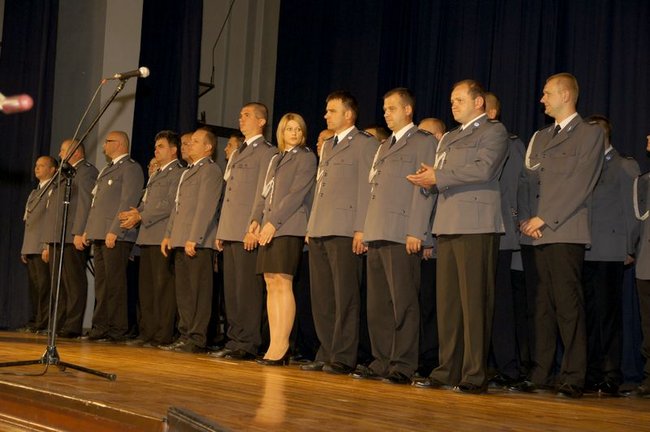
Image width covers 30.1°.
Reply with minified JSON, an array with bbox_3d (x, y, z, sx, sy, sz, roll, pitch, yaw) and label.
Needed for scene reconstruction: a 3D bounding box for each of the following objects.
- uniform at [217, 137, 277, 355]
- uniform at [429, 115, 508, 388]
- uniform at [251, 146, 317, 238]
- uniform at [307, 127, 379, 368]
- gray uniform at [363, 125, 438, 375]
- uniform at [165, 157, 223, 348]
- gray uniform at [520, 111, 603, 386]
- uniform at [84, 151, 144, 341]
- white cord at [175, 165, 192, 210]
[{"bbox_3d":[-0.575,0.219,8.820,0.330,1.560,0.510,6,-4,-36],"label":"uniform"},{"bbox_3d":[0.815,0.208,6.900,0.360,1.530,0.530,5,-4,-33],"label":"uniform"},{"bbox_3d":[-0.291,-0.154,8.430,0.320,0.630,0.450,6,-4,-38],"label":"uniform"},{"bbox_3d":[0.111,0.210,7.880,0.330,1.540,0.520,5,-4,-32],"label":"uniform"},{"bbox_3d":[0.447,0.213,7.310,0.330,1.510,0.510,5,-4,-32],"label":"gray uniform"},{"bbox_3d":[-1.049,0.293,9.620,0.340,1.510,0.510,6,-4,-36],"label":"uniform"},{"bbox_3d":[1.350,0.209,6.920,0.370,1.540,0.530,5,-4,-32],"label":"gray uniform"},{"bbox_3d":[-1.817,0.275,10.420,0.350,1.560,0.530,6,-4,-37],"label":"uniform"},{"bbox_3d":[-1.130,-0.226,9.650,0.100,0.360,0.140,6,-4,-36],"label":"white cord"}]

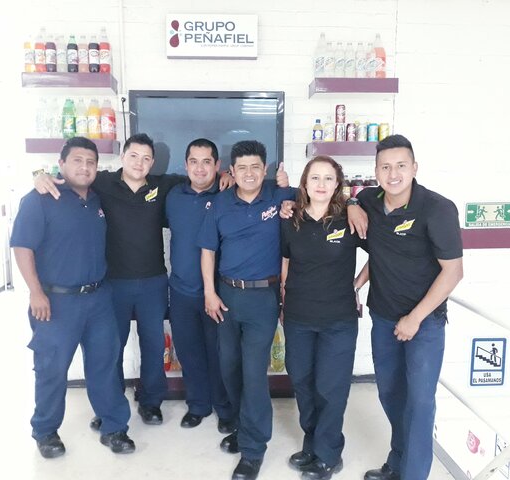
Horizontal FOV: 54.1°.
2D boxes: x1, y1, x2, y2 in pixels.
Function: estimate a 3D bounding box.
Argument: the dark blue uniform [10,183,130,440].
[{"bbox_3d":[-0.990,0.388,2.679,0.570,1.426,0.360,-3,7,-25],"label":"dark blue uniform"}]

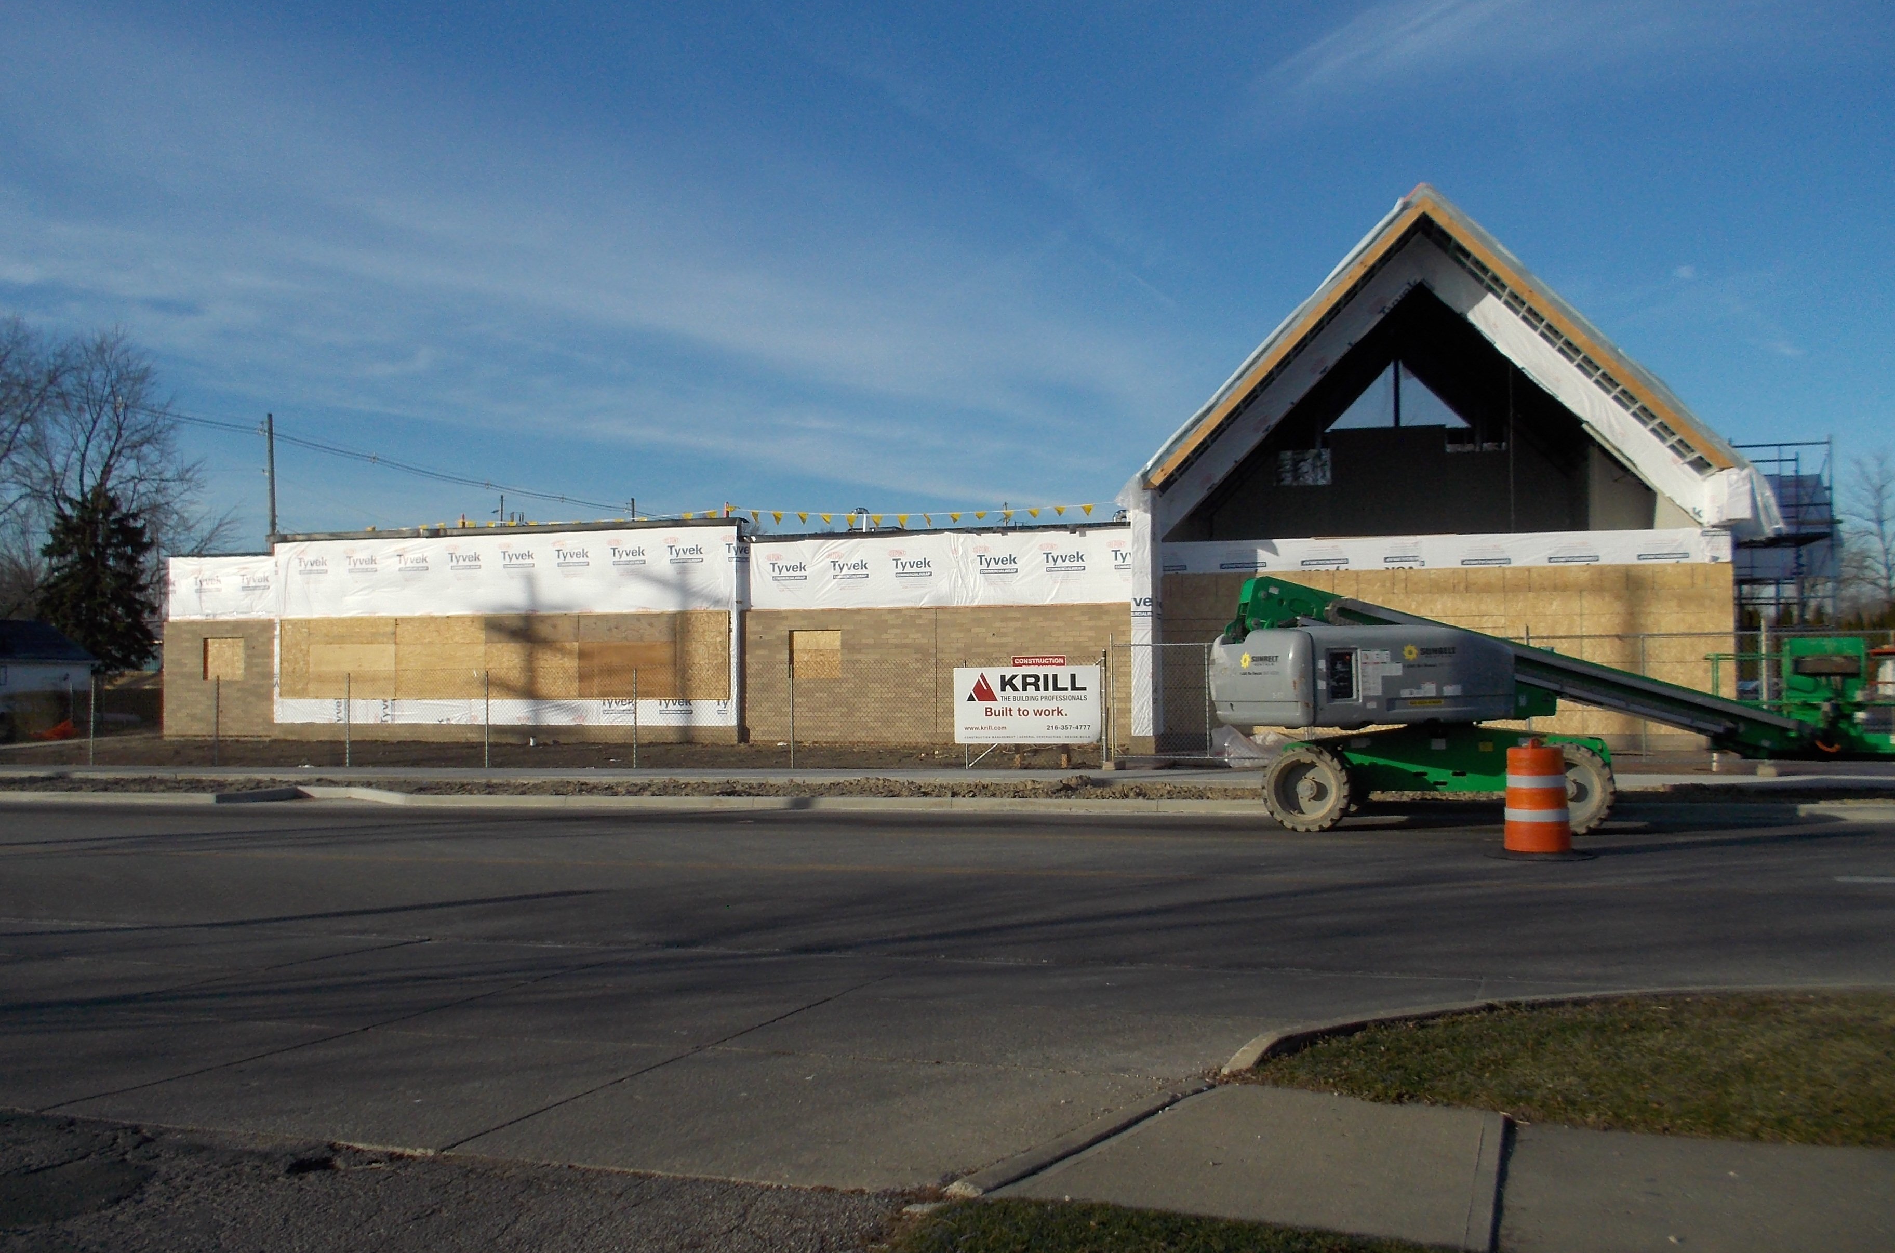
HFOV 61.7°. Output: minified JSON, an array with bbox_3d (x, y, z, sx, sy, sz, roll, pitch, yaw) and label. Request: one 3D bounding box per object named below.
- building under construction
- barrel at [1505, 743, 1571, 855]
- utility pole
[{"bbox_3d":[-0.783,-2.327,37.863,33.277,9.989,15.500,-1,-2,14],"label":"building under construction"},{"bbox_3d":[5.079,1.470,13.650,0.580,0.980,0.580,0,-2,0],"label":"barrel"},{"bbox_3d":[-25.548,-2.283,59.802,0.300,11.500,0.300,0,-2,0],"label":"utility pole"}]

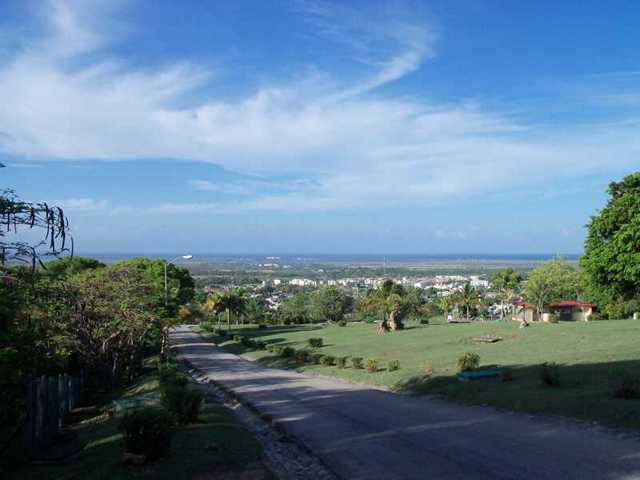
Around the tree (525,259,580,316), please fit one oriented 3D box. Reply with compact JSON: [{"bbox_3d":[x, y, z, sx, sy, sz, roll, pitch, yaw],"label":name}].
[{"bbox_3d":[36.648,7.487,102.000,8.827,9.142,8.386,0,-1,20],"label":"tree"}]

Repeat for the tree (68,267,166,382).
[{"bbox_3d":[-7.823,3.265,25.000,3.632,4.636,3.450,0,-1,-17],"label":"tree"}]

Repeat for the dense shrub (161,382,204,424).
[{"bbox_3d":[-2.720,3.234,12.800,0.827,0.781,0.785,0,-1,-12],"label":"dense shrub"}]

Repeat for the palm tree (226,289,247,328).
[{"bbox_3d":[-12.646,10.223,98.000,3.029,5.755,2.877,0,-1,-7],"label":"palm tree"}]

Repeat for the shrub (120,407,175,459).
[{"bbox_3d":[-2.467,2.751,9.200,0.756,0.722,0.719,0,-1,-15],"label":"shrub"}]

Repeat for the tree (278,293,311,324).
[{"bbox_3d":[-4.138,11.115,105.000,5.192,5.192,4.933,0,-1,-2],"label":"tree"}]

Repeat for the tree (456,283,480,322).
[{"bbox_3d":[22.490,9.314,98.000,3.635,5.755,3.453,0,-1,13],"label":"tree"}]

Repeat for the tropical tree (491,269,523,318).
[{"bbox_3d":[29.397,8.433,102.000,5.044,7.881,4.792,0,-1,16],"label":"tropical tree"}]

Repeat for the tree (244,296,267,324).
[{"bbox_3d":[-10.466,11.439,105.000,3.570,4.543,3.391,0,-1,-6],"label":"tree"}]

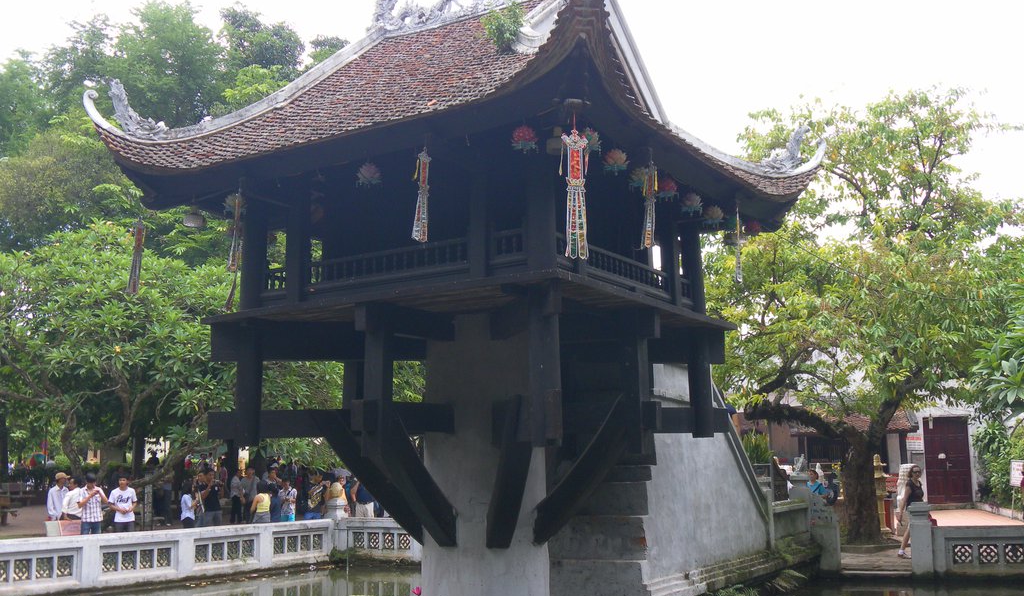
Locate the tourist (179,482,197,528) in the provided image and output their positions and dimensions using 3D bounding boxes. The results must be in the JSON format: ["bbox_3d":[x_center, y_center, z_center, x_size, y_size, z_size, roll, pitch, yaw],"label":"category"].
[{"bbox_3d":[-5.951,4.109,18.896,0.330,1.570,0.400,2,-10,-17],"label":"tourist"}]

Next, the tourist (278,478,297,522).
[{"bbox_3d":[-4.477,4.359,20.574,0.420,1.580,0.310,-3,-10,11],"label":"tourist"}]

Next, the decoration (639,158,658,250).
[{"bbox_3d":[1.134,-0.771,8.541,0.110,0.730,0.160,-7,-11,31],"label":"decoration"}]

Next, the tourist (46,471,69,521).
[{"bbox_3d":[-7.383,3.682,16.842,0.330,1.680,0.470,-9,-13,39],"label":"tourist"}]

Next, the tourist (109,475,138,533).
[{"bbox_3d":[-6.534,3.809,17.426,0.520,1.670,0.320,2,-10,-15],"label":"tourist"}]

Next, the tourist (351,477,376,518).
[{"bbox_3d":[-3.359,4.751,23.545,0.520,1.680,0.340,2,-10,-15],"label":"tourist"}]

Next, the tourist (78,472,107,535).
[{"bbox_3d":[-7.106,3.791,17.432,0.520,1.700,0.400,2,-10,-17],"label":"tourist"}]

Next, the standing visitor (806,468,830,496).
[{"bbox_3d":[5.897,4.088,19.883,0.480,1.550,0.320,-6,-11,26],"label":"standing visitor"}]

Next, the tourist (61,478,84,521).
[{"bbox_3d":[-6.999,3.673,16.538,0.350,1.620,0.480,1,-10,-10],"label":"tourist"}]

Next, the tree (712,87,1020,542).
[{"bbox_3d":[7.126,0.171,20.859,6.300,9.246,6.000,1,-10,-10],"label":"tree"}]

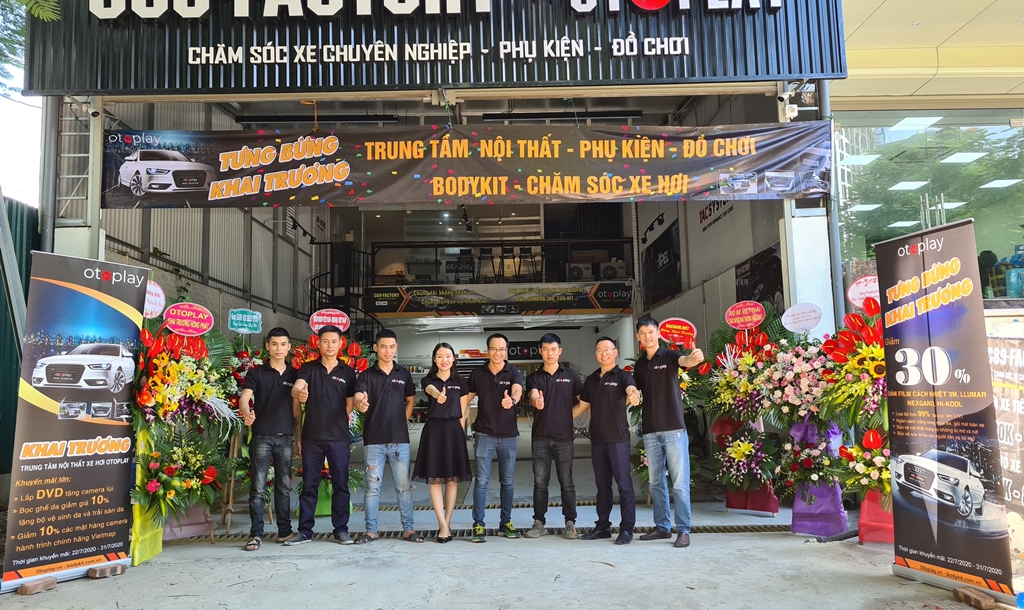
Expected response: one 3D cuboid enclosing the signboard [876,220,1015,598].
[{"bbox_3d":[2.500,0.612,4.570,0.120,2.090,0.845,0,-7,-14],"label":"signboard"}]

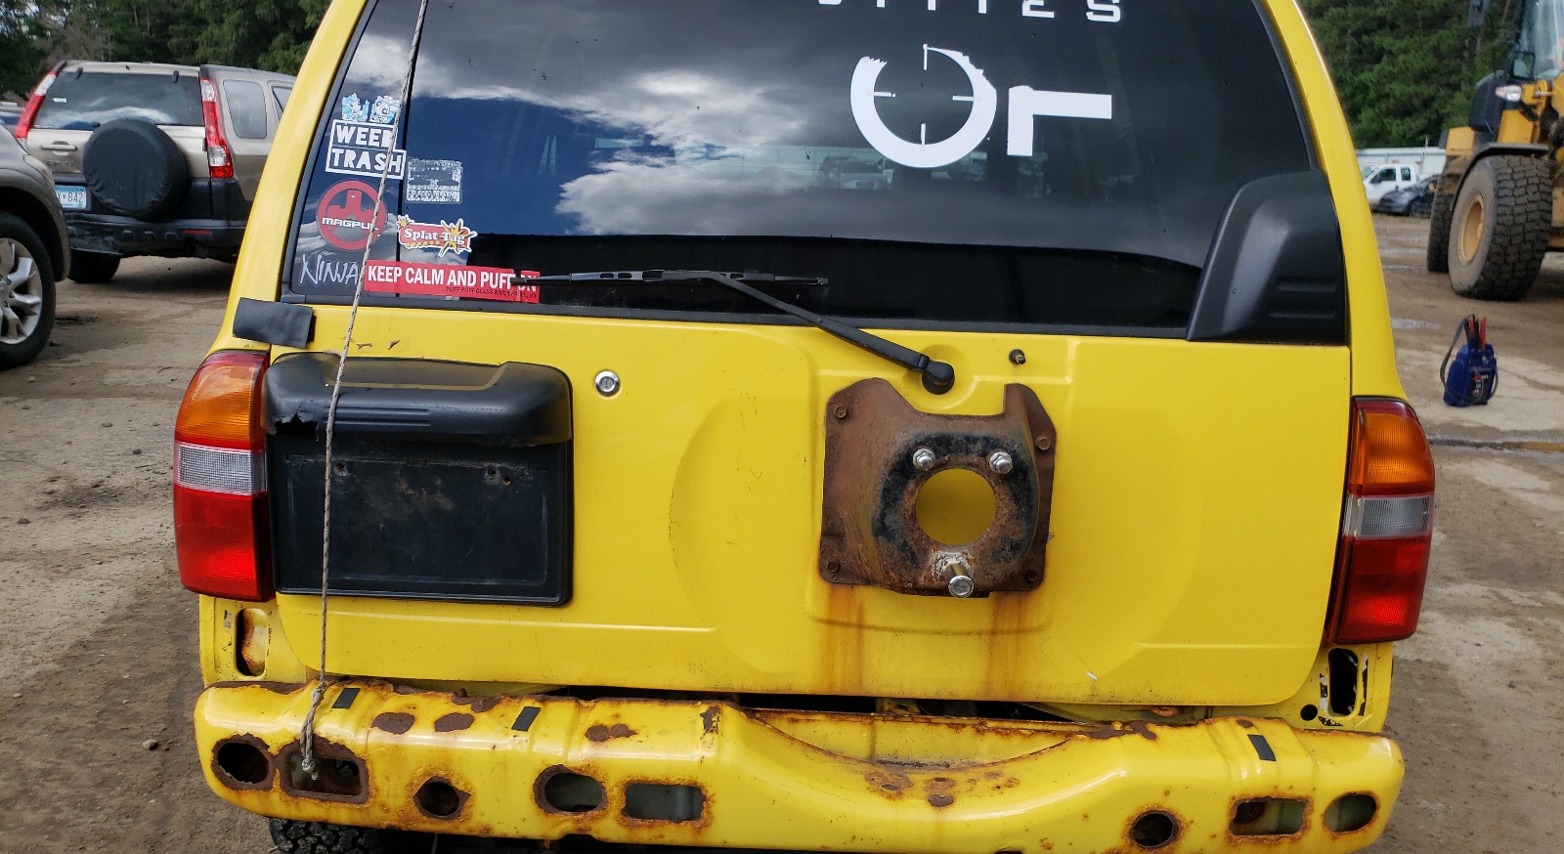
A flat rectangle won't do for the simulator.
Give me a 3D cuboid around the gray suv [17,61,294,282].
[{"bbox_3d":[-4.680,-2.235,10.461,1.785,1.680,4.550,2,13,0],"label":"gray suv"}]

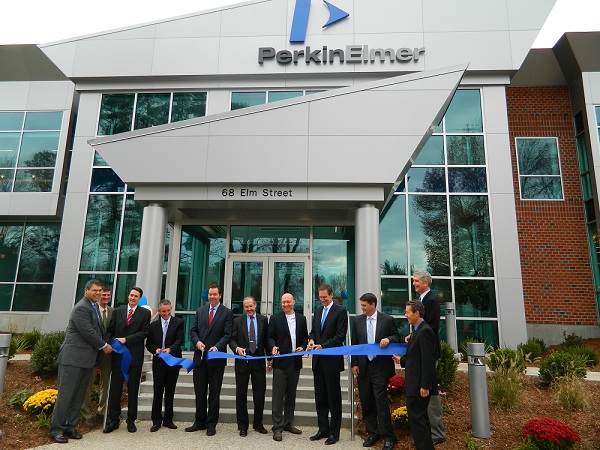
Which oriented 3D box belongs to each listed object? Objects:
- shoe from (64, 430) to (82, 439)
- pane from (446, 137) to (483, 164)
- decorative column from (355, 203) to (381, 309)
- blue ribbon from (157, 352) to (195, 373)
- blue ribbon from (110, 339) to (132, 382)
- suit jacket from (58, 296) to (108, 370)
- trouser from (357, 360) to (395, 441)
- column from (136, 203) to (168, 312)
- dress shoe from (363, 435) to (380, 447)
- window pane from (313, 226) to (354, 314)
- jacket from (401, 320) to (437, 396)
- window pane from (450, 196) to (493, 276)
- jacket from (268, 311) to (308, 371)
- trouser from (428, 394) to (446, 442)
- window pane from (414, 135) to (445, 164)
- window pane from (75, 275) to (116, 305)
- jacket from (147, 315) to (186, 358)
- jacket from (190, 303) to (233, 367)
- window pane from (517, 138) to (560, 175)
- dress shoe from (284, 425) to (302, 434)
[{"bbox_3d":[-2.723,2.507,5.198,0.300,0.110,0.110,-9,-16,40],"label":"shoe"},{"bbox_3d":[3.895,-1.744,10.154,0.840,0.717,0.060,0,-12,4],"label":"pane"},{"bbox_3d":[1.256,1.025,8.003,0.460,2.900,0.460,0,-13,4],"label":"decorative column"},{"bbox_3d":[-1.569,1.741,5.479,0.474,0.248,0.140,3,-12,-7],"label":"blue ribbon"},{"bbox_3d":[-2.226,1.690,5.405,0.250,0.520,0.130,0,-12,3],"label":"blue ribbon"},{"bbox_3d":[-2.666,1.314,5.353,0.480,0.851,0.500,-2,-12,15],"label":"suit jacket"},{"bbox_3d":[0.911,2.081,5.228,0.430,0.950,0.310,-3,-13,20],"label":"trouser"},{"bbox_3d":[-2.903,1.069,8.334,0.455,2.910,0.455,0,-12,4],"label":"column"},{"bbox_3d":[0.820,2.496,5.062,0.110,0.105,0.300,-7,-15,34],"label":"dress shoe"},{"bbox_3d":[0.780,0.998,9.698,0.963,1.971,0.060,0,-12,4],"label":"window pane"},{"bbox_3d":[1.266,1.408,4.610,0.390,0.787,0.470,0,-12,8],"label":"jacket"},{"bbox_3d":[3.853,0.238,9.727,0.839,1.869,0.060,0,-12,4],"label":"window pane"},{"bbox_3d":[-0.151,1.521,5.707,0.510,0.770,0.310,2,-12,-6],"label":"jacket"},{"bbox_3d":[1.406,1.873,4.928,0.320,0.970,0.360,7,-14,-25],"label":"trouser"},{"bbox_3d":[3.294,-1.958,11.383,0.988,0.818,0.050,0,-12,3],"label":"window pane"},{"bbox_3d":[-5.555,1.819,11.806,1.015,0.934,0.050,0,-12,4],"label":"window pane"},{"bbox_3d":[-1.793,1.528,5.770,0.500,0.650,0.290,4,-12,-11],"label":"jacket"},{"bbox_3d":[-1.181,1.461,5.781,0.510,0.810,0.310,-2,-12,15],"label":"jacket"},{"bbox_3d":[7.899,-2.256,14.348,1.301,1.278,0.050,0,-12,3],"label":"window pane"},{"bbox_3d":[-0.090,2.615,5.604,0.110,0.110,0.300,13,-17,-43],"label":"dress shoe"}]

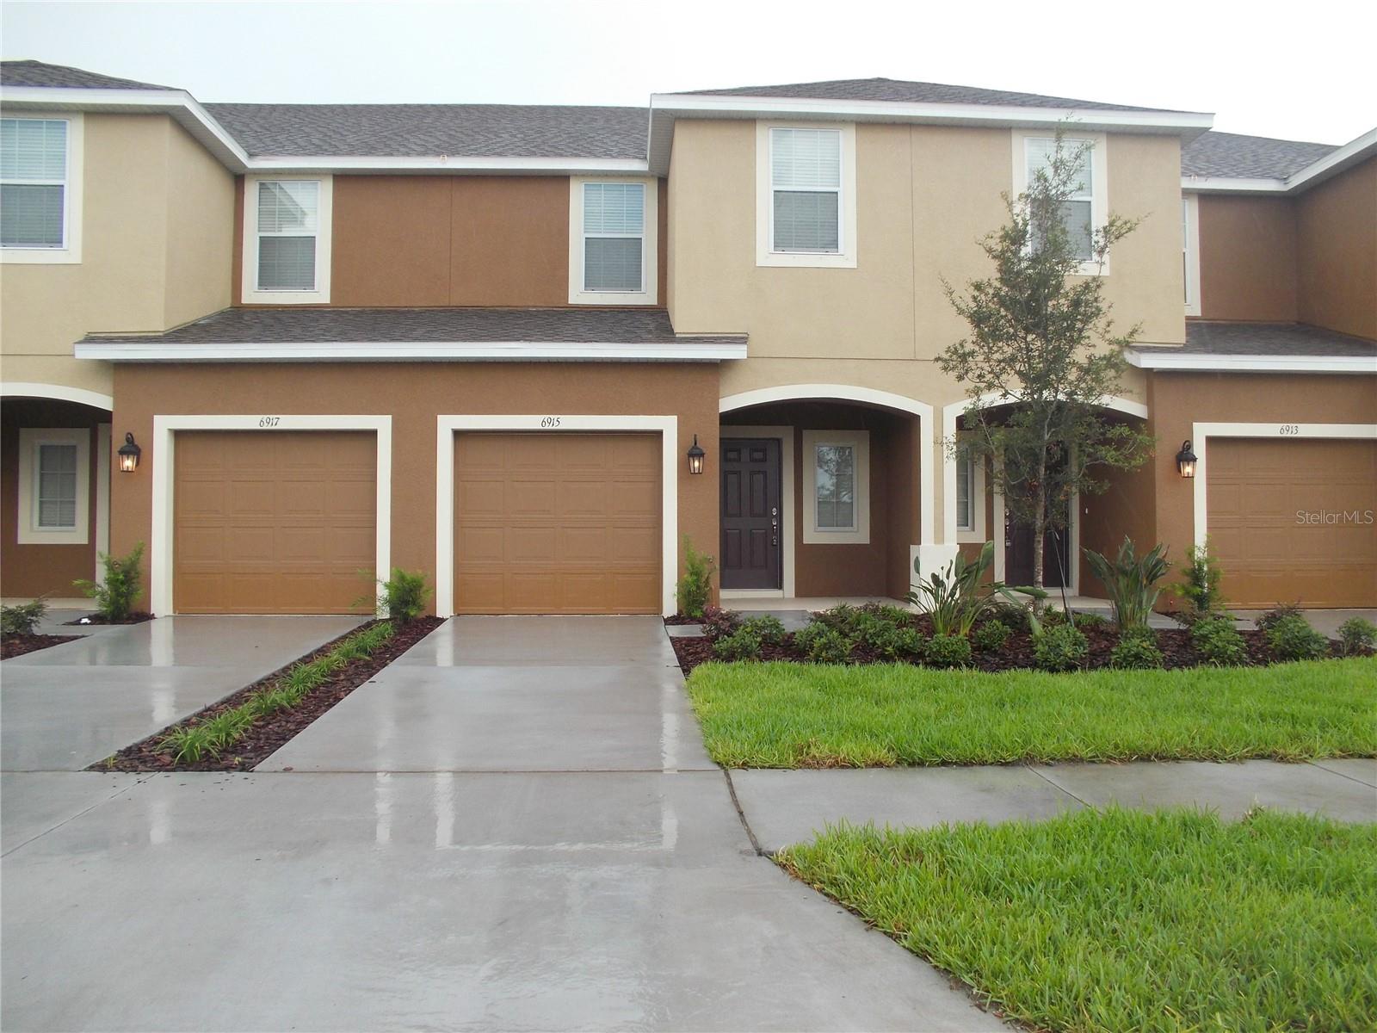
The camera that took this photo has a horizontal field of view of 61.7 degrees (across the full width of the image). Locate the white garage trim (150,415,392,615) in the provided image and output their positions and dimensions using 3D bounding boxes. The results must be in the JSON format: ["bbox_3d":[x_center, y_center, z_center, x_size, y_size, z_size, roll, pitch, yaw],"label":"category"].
[{"bbox_3d":[-4.756,-0.006,13.143,2.700,2.300,0.170,0,-2,-3],"label":"white garage trim"}]

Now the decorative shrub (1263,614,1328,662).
[{"bbox_3d":[5.423,1.078,10.274,0.530,0.430,0.500,0,-2,-3],"label":"decorative shrub"}]

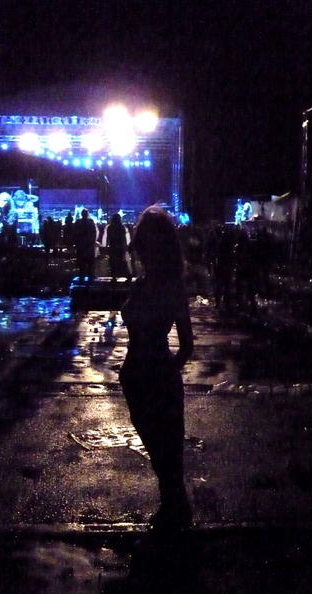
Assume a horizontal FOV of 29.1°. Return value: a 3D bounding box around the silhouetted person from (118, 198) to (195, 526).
[{"bbox_3d":[0.005,0.389,3.020,0.400,1.640,0.290,5,8,41],"label":"silhouetted person"}]

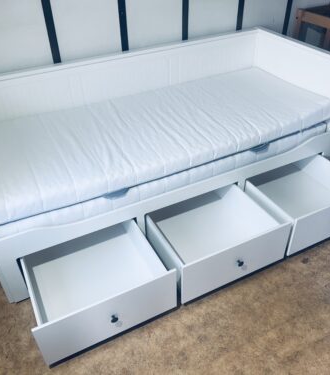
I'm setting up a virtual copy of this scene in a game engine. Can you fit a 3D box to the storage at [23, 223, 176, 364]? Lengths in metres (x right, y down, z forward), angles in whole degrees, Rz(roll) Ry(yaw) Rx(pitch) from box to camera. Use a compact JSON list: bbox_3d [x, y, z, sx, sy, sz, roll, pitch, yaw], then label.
[{"bbox_3d":[-0.348,0.407,1.811,0.619,0.269,0.585,-18,41,-20],"label":"storage"}]

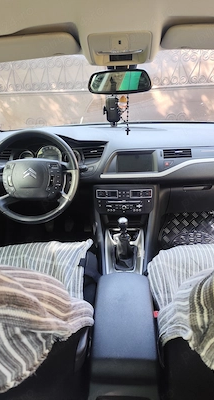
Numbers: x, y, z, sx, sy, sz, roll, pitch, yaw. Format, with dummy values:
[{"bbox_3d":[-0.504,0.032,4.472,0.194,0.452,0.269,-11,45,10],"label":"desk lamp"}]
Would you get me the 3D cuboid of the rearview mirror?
[{"bbox_3d":[0.053,-0.462,1.039,0.250,0.080,0.045,4,22,19],"label":"rearview mirror"}]

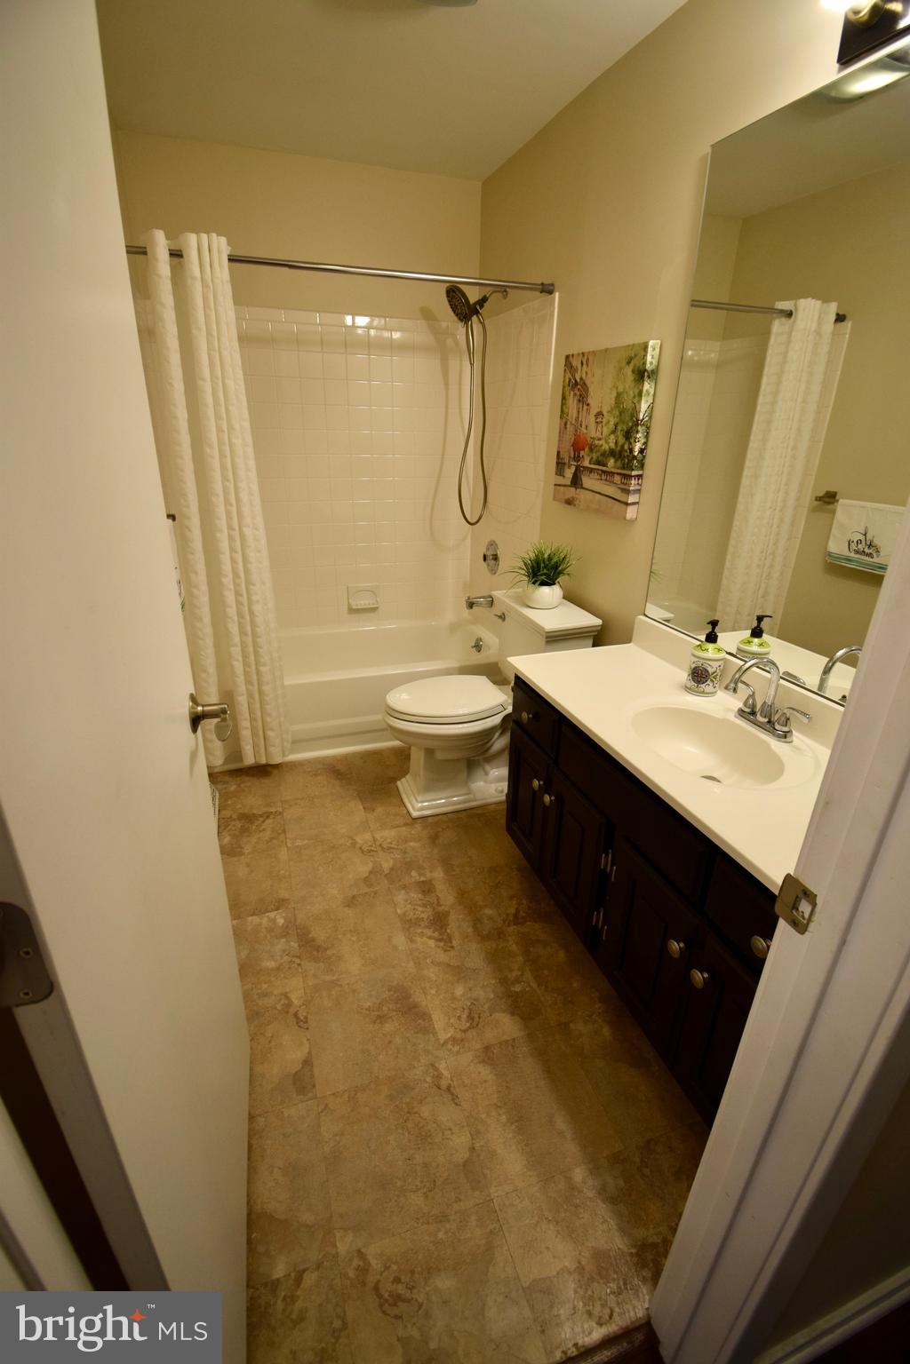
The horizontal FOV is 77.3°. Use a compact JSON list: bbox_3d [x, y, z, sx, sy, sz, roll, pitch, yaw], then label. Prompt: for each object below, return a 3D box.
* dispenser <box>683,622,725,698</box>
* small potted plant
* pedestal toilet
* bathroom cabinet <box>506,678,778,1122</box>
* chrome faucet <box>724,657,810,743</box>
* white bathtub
[{"bbox_3d":[0.700,-0.068,1.569,0.085,0.212,0.085,-17,30,-33],"label":"dispenser"},{"bbox_3d":[0.357,-0.413,2.228,0.245,0.245,0.230,0,25,0],"label":"small potted plant"},{"bbox_3d":[0.098,0.085,2.340,0.765,0.765,0.520,-8,26,-18],"label":"pedestal toilet"},{"bbox_3d":[0.609,0.488,1.532,0.475,0.715,1.190,-8,26,-18],"label":"bathroom cabinet"},{"bbox_3d":[0.713,0.033,1.361,0.195,0.200,0.205,-8,26,-18],"label":"chrome faucet"},{"bbox_3d":[-0.472,-0.011,2.994,1.500,0.385,0.775,-8,26,-18],"label":"white bathtub"}]

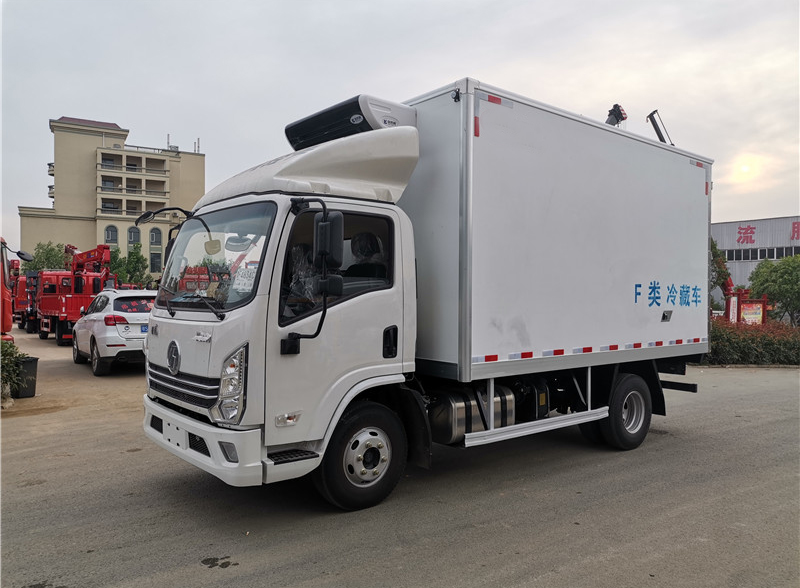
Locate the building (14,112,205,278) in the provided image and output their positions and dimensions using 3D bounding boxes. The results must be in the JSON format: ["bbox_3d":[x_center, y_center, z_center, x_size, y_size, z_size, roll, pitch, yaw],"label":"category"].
[{"bbox_3d":[-46.100,-11.790,96.200,25.000,27.000,17.000,1,0,-31],"label":"building"}]

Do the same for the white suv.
[{"bbox_3d":[-6.000,0.778,13.400,1.860,1.680,4.550,1,0,-36],"label":"white suv"}]

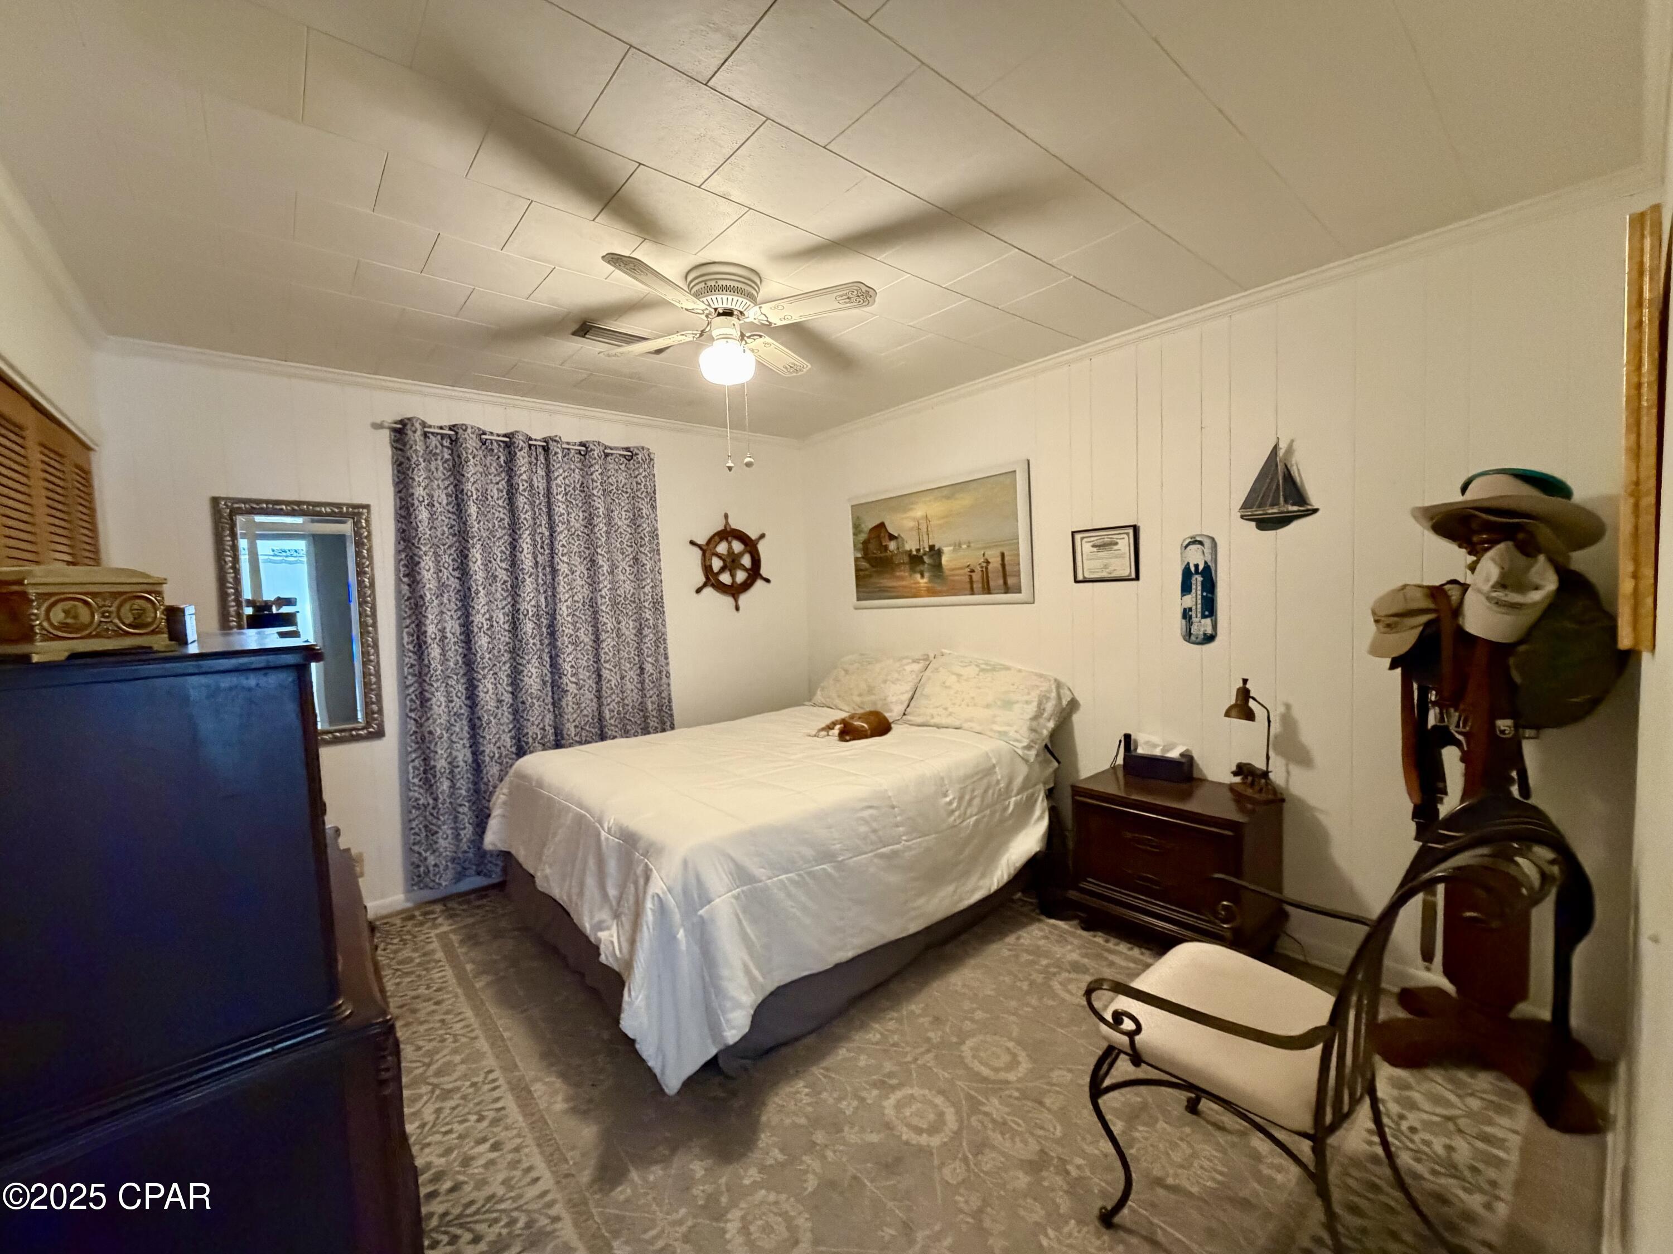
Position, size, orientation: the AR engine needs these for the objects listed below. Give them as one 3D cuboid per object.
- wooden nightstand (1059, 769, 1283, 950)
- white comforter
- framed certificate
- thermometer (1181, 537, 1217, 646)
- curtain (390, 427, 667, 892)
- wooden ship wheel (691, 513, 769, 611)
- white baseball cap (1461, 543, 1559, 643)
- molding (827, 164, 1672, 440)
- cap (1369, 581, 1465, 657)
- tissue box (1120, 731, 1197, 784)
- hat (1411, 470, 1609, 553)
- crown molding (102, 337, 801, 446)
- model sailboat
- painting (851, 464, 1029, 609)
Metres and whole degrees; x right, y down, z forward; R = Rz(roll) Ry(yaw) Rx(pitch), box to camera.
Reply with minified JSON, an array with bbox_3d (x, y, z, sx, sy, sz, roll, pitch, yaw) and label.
[{"bbox_3d":[1.258,0.904,2.527,0.450,0.590,0.620,-4,4,-40],"label":"wooden nightstand"},{"bbox_3d":[-0.333,0.834,2.989,1.784,0.617,1.891,-4,3,-40],"label":"white comforter"},{"bbox_3d":[1.141,-0.306,2.892,0.020,0.229,0.288,-4,3,-40],"label":"framed certificate"},{"bbox_3d":[1.403,-0.147,2.621,0.018,0.430,0.131,-4,4,-40],"label":"thermometer"},{"bbox_3d":[-1.424,0.111,3.375,1.280,2.110,0.100,-4,4,-40],"label":"curtain"},{"bbox_3d":[-0.634,-0.395,4.152,0.549,0.606,0.055,-4,3,-40],"label":"wooden ship wheel"},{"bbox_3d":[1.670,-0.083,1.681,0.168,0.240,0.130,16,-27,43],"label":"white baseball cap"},{"bbox_3d":[0.924,-1.183,3.084,0.046,0.062,3.560,-4,4,-40],"label":"molding"},{"bbox_3d":[1.613,-0.031,1.895,0.250,0.130,0.170,-43,-5,-10],"label":"cap"},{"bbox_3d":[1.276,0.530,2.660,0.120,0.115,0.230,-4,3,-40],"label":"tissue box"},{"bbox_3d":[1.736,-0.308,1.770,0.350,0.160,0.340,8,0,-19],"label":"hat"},{"bbox_3d":[-1.445,-1.108,3.465,3.146,0.078,0.049,-4,3,-40],"label":"crown molding"},{"bbox_3d":[1.538,-0.502,2.371,0.055,0.308,0.243,-4,3,-40],"label":"model sailboat"},{"bbox_3d":[0.509,-0.442,3.648,0.040,0.672,1.280,-4,2,-40],"label":"painting"}]

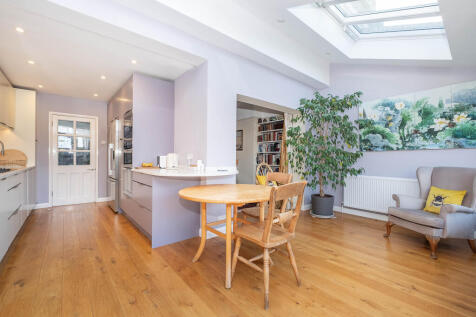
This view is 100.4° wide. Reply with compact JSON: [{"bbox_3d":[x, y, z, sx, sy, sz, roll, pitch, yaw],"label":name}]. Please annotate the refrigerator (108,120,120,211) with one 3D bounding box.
[{"bbox_3d":[-2.366,0.162,4.294,0.720,1.770,0.910,0,0,-42],"label":"refrigerator"}]

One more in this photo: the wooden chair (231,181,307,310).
[{"bbox_3d":[0.267,0.611,1.605,0.480,0.850,0.470,0,0,-37],"label":"wooden chair"}]

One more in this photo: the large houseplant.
[{"bbox_3d":[1.520,-0.081,3.470,1.100,2.250,1.200,0,0,-40],"label":"large houseplant"}]

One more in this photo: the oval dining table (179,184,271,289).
[{"bbox_3d":[-0.050,0.675,1.980,1.050,0.725,1.050,0,0,-40],"label":"oval dining table"}]

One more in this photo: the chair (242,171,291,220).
[{"bbox_3d":[0.370,0.614,2.335,0.470,0.850,0.480,0,0,-42],"label":"chair"}]

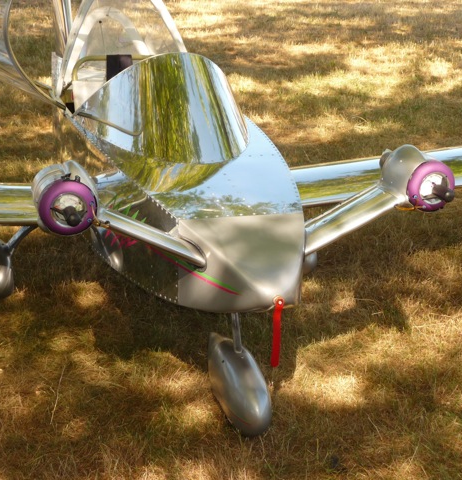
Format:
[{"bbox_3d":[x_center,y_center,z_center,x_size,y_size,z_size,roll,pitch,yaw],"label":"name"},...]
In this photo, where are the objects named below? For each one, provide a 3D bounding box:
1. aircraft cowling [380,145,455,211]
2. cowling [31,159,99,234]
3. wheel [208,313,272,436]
[{"bbox_3d":[0.551,-0.191,2.993,0.160,0.165,0.280,-4,21,-16],"label":"aircraft cowling"},{"bbox_3d":[-0.446,-0.121,2.711,0.160,0.165,0.270,-4,21,-16],"label":"cowling"},{"bbox_3d":[0.018,0.394,3.112,0.140,0.310,0.430,-3,21,-14],"label":"wheel"}]

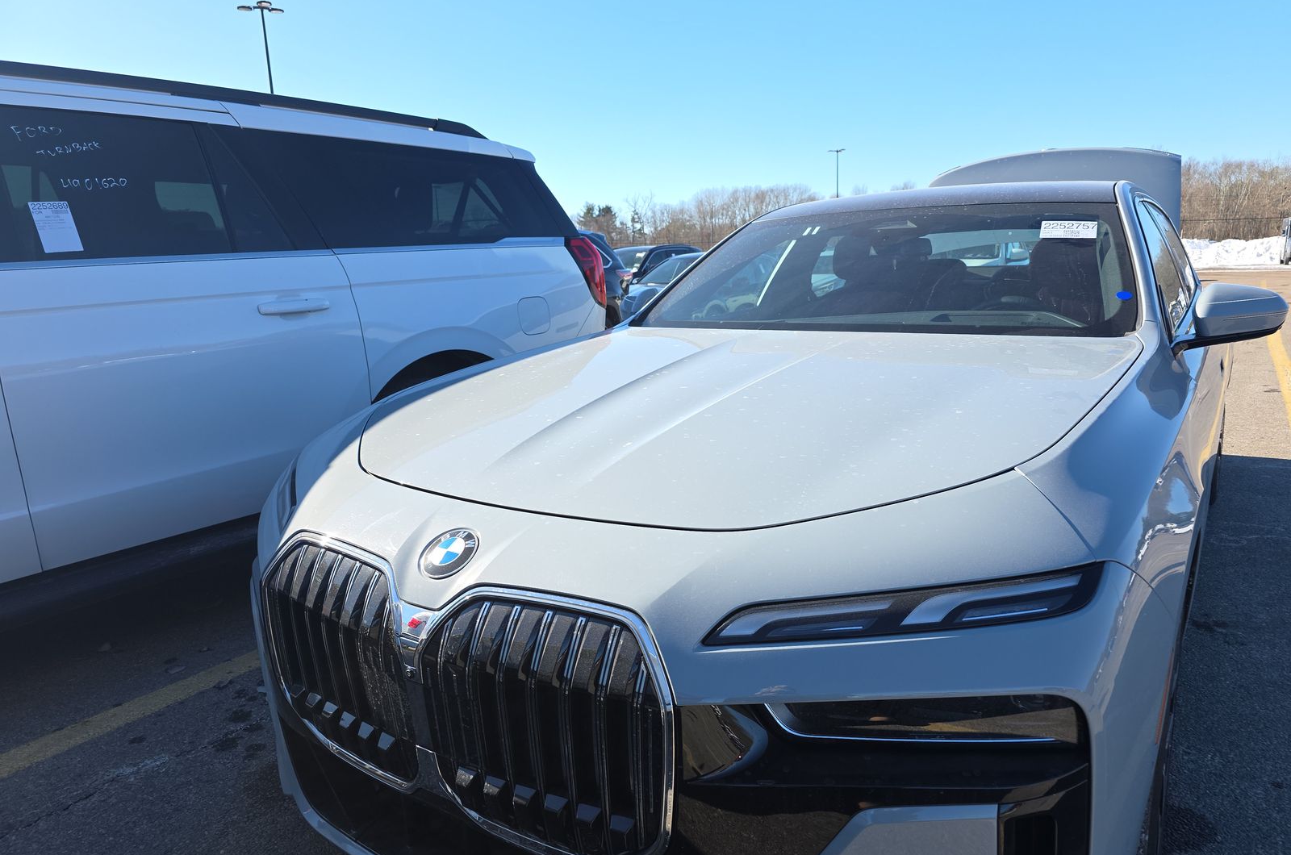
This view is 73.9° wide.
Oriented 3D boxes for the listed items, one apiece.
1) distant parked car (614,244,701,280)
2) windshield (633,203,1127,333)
[{"bbox_3d":[-0.095,-3.373,19.675,1.870,1.640,4.650,4,13,31],"label":"distant parked car"},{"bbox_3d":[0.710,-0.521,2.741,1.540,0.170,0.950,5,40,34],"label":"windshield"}]

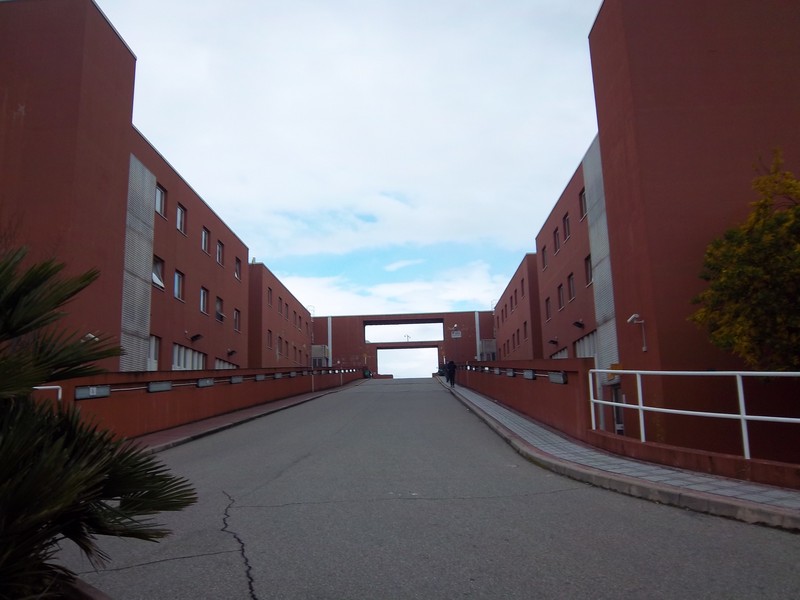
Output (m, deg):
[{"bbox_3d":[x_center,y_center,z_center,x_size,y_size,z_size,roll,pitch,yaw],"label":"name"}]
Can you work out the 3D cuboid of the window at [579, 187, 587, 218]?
[{"bbox_3d":[9.253,-4.818,32.560,0.170,1.350,1.250,-2,-11,2],"label":"window"}]

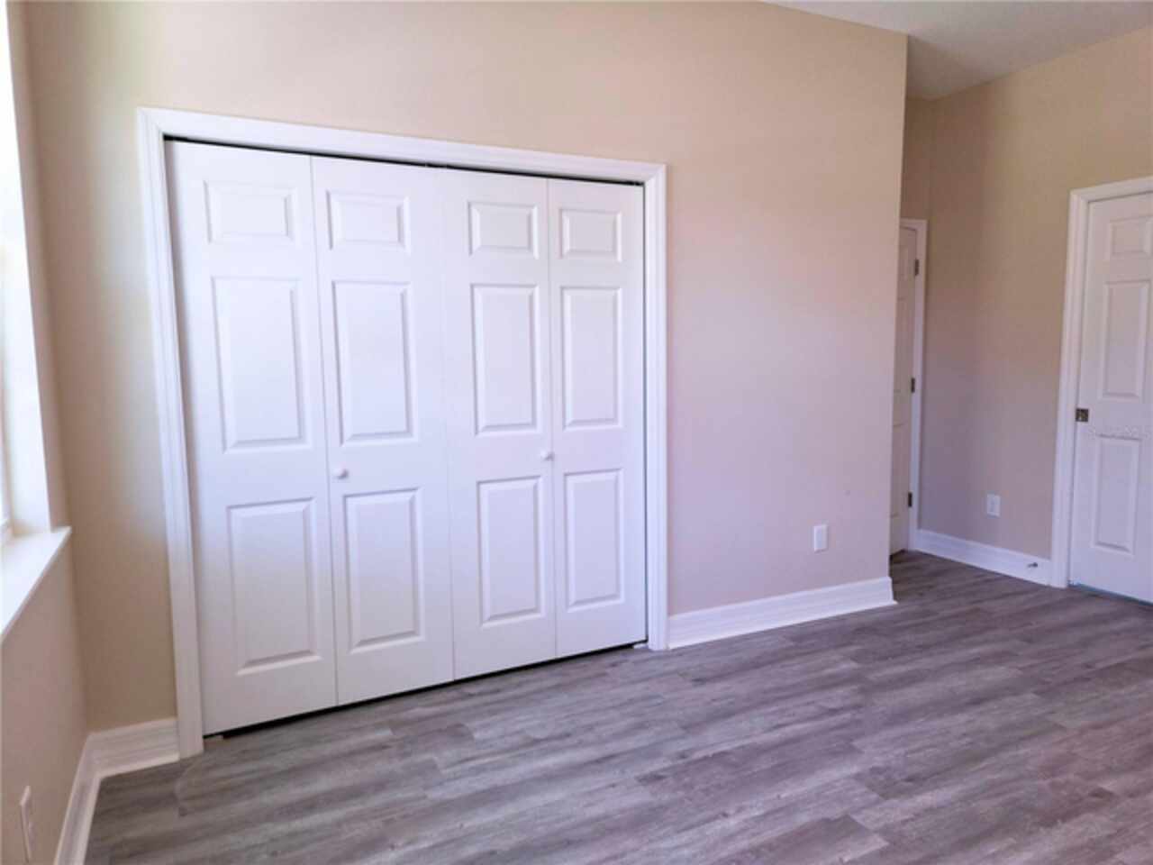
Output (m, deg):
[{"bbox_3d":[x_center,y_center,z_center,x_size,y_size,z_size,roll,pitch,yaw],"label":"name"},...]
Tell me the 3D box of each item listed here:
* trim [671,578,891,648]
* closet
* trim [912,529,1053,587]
[{"bbox_3d":[1.052,0.875,3.771,1.430,0.147,0.030,-4,7,-26],"label":"trim"},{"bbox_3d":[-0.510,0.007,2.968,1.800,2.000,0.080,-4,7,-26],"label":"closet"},{"bbox_3d":[2.480,0.755,4.721,0.030,0.147,0.895,-4,7,-26],"label":"trim"}]

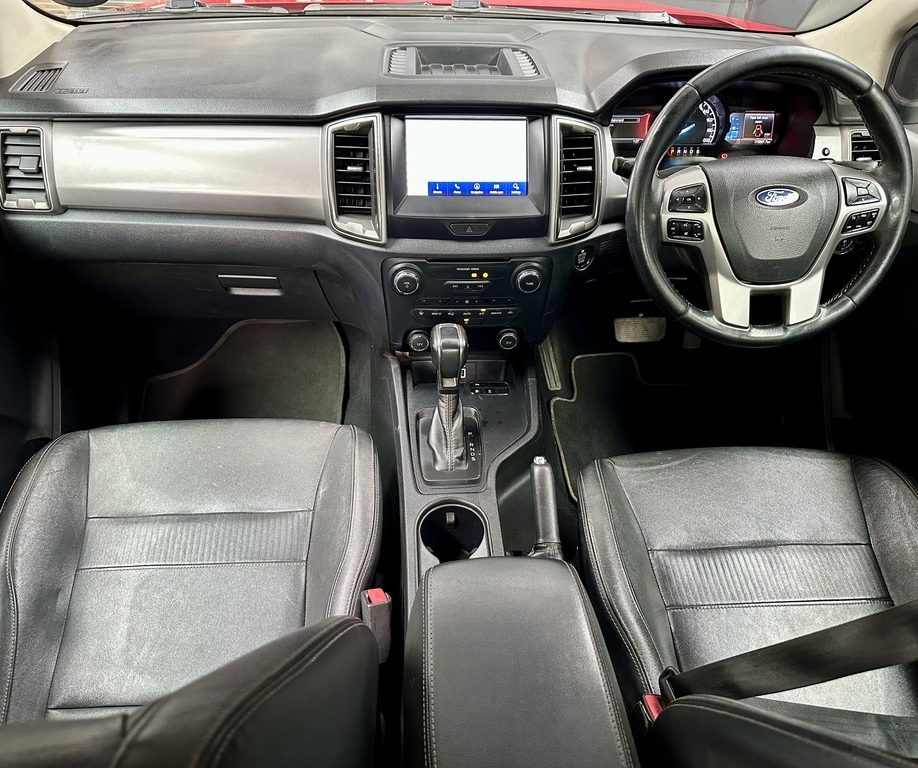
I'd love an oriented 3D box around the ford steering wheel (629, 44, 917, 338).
[{"bbox_3d":[0.408,-0.242,0.954,0.380,0.380,0.100,-1,13,-4],"label":"ford steering wheel"}]

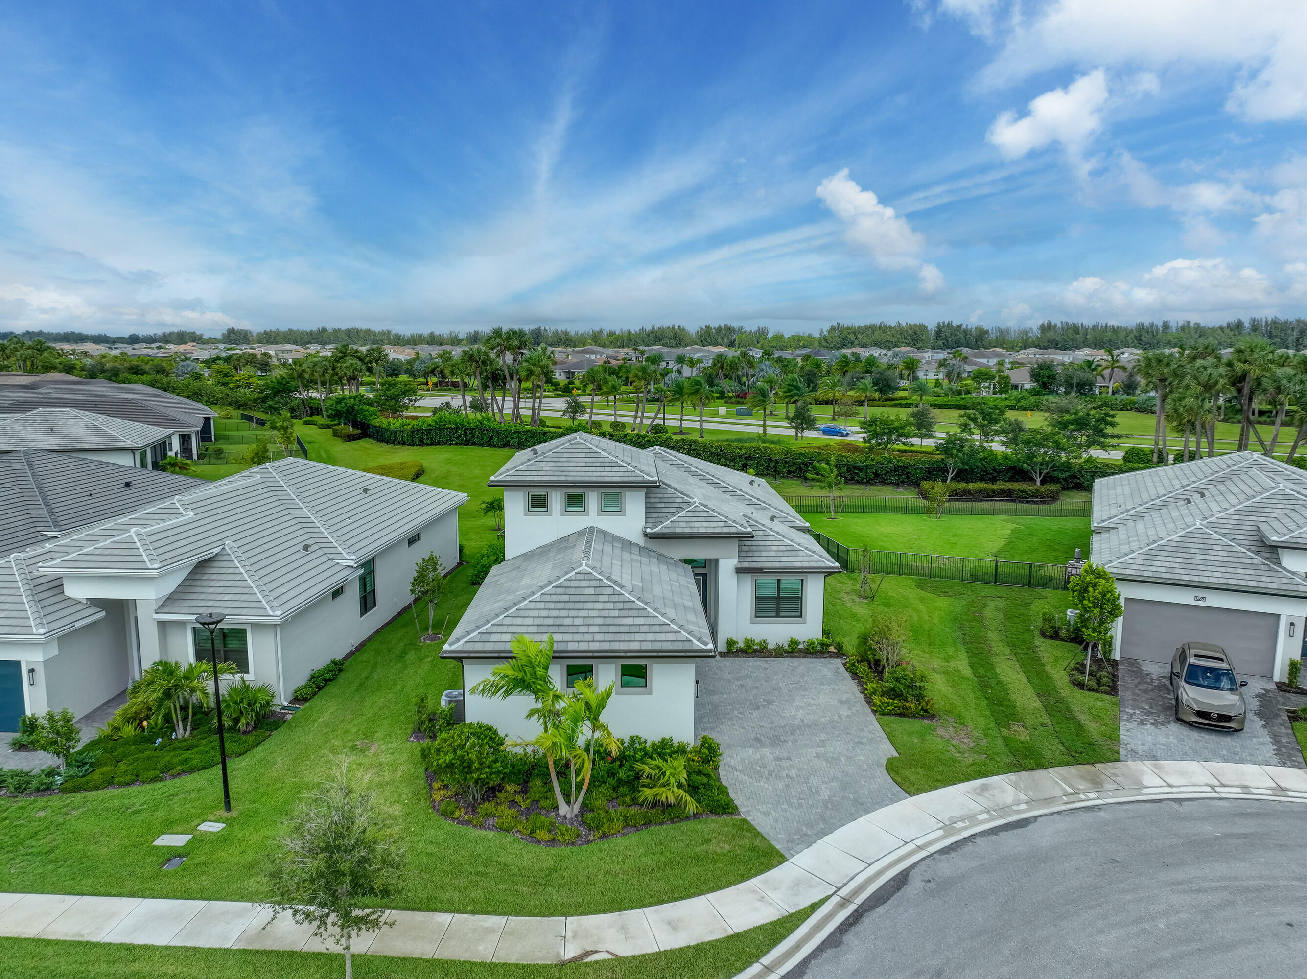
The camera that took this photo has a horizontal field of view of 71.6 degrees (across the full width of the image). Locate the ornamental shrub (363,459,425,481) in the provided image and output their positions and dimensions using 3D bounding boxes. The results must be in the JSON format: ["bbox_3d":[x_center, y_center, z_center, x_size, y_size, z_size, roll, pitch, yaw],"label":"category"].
[{"bbox_3d":[-23.379,-1.614,81.822,5.400,1.100,6.000,0,9,0],"label":"ornamental shrub"}]

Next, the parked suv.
[{"bbox_3d":[18.175,6.390,29.702,1.900,1.690,4.580,5,10,27],"label":"parked suv"}]

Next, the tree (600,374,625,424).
[{"bbox_3d":[-5.874,-12.678,128.701,3.480,7.380,3.400,0,10,0],"label":"tree"}]

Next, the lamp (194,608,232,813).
[{"bbox_3d":[-11.061,5.755,23.169,0.800,5.400,0.800,0,9,0],"label":"lamp"}]

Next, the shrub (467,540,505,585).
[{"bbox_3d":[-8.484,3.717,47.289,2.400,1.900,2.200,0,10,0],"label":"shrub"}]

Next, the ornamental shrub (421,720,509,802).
[{"bbox_3d":[-5.111,7.434,24.646,2.380,2.120,2.200,0,10,0],"label":"ornamental shrub"}]

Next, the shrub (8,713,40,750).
[{"bbox_3d":[-19.491,7.419,28.099,1.080,1.000,1.000,0,10,0],"label":"shrub"}]

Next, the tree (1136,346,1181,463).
[{"bbox_3d":[50.872,-8.116,91.089,4.000,11.400,4.000,0,9,0],"label":"tree"}]

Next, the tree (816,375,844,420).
[{"bbox_3d":[28.886,-14.746,145.424,4.300,7.200,4.300,0,9,0],"label":"tree"}]

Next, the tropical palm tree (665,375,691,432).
[{"bbox_3d":[3.157,-11.065,119.173,3.490,7.380,3.400,0,10,0],"label":"tropical palm tree"}]

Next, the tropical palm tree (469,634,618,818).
[{"bbox_3d":[-2.861,6.248,23.627,3.800,4.800,3.300,0,10,0],"label":"tropical palm tree"}]

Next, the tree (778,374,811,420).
[{"bbox_3d":[22.323,-14.593,143.424,4.800,7.200,4.800,0,9,0],"label":"tree"}]

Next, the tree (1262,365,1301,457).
[{"bbox_3d":[58.241,-6.491,84.086,3.800,10.060,3.800,0,10,0],"label":"tree"}]

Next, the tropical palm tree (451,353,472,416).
[{"bbox_3d":[-29.397,-15.810,138.780,3.280,10.200,3.400,0,10,0],"label":"tropical palm tree"}]

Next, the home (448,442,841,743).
[{"bbox_3d":[0.495,1.368,40.972,13.900,8.200,31.500,0,9,-1],"label":"home"}]

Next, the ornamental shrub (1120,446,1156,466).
[{"bbox_3d":[49.636,-3.346,92.840,3.300,2.000,3.200,0,9,0],"label":"ornamental shrub"}]

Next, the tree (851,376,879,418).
[{"bbox_3d":[34.234,-14.467,145.456,4.300,6.800,4.300,0,9,0],"label":"tree"}]

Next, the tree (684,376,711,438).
[{"bbox_3d":[5.495,-10.280,113.379,3.450,7.760,3.400,0,10,0],"label":"tree"}]

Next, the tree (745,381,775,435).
[{"bbox_3d":[13.399,-10.019,113.777,3.850,7.110,3.600,0,10,0],"label":"tree"}]

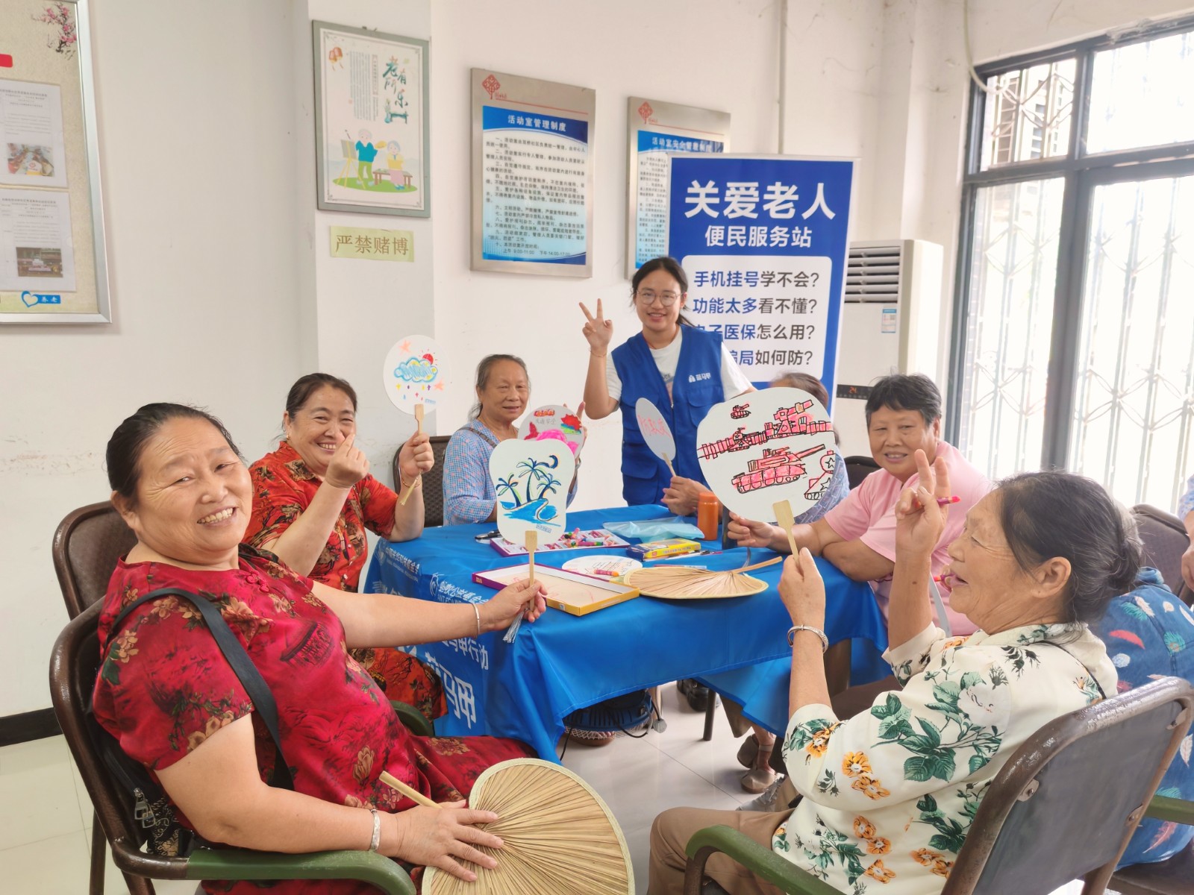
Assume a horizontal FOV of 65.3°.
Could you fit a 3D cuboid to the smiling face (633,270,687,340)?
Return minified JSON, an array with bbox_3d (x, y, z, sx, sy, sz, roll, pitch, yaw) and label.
[{"bbox_3d":[0.208,-0.472,3.050,0.160,0.220,0.160,2,8,5],"label":"smiling face"}]

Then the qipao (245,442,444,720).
[{"bbox_3d":[-0.620,0.310,2.270,0.500,0.720,0.470,7,11,37],"label":"qipao"}]

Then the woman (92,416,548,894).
[{"bbox_3d":[-0.400,0.565,1.470,0.820,1.250,0.620,4,9,18],"label":"woman"}]

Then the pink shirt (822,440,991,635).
[{"bbox_3d":[0.719,0.230,2.120,0.450,0.500,0.330,8,11,42],"label":"pink shirt"}]

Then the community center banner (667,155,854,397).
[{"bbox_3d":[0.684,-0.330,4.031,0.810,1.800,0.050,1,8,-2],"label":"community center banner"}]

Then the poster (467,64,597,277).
[{"bbox_3d":[-0.248,-1.083,3.747,0.555,0.755,0.030,-4,10,-32],"label":"poster"}]

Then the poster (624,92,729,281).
[{"bbox_3d":[0.372,-1.121,4.135,0.555,0.755,0.030,-4,10,-32],"label":"poster"}]

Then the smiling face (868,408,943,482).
[{"bbox_3d":[0.671,-0.009,2.040,0.160,0.175,0.150,6,10,30],"label":"smiling face"}]

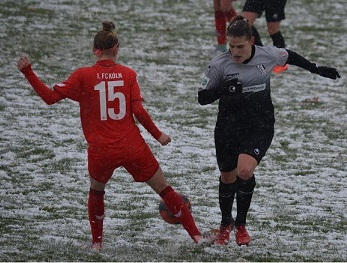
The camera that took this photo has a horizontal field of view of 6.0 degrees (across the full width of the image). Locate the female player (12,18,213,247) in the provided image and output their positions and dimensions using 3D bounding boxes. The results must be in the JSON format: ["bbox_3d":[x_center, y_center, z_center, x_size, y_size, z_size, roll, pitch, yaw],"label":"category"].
[{"bbox_3d":[-0.405,0.030,22.900,1.360,1.610,0.720,0,9,0],"label":"female player"}]

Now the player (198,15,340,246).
[{"bbox_3d":[0.675,-0.005,23.100,0.980,1.630,0.600,2,9,10],"label":"player"}]

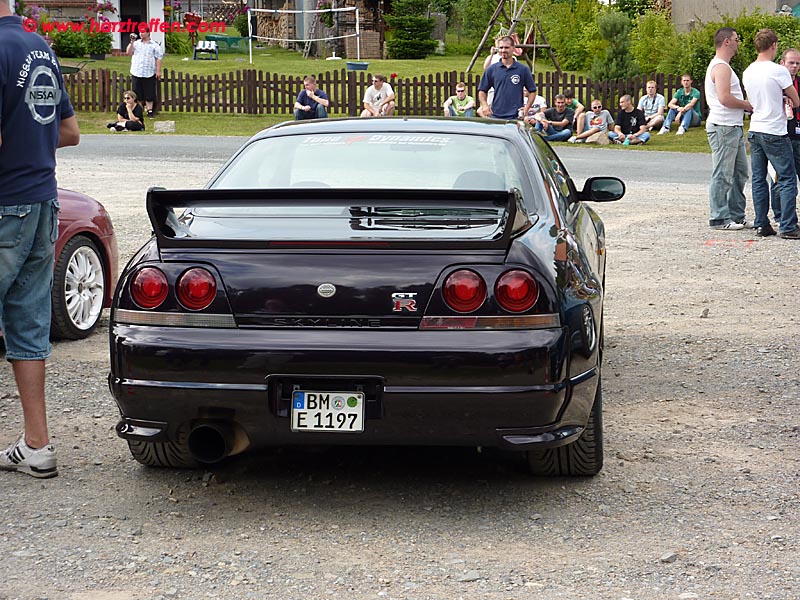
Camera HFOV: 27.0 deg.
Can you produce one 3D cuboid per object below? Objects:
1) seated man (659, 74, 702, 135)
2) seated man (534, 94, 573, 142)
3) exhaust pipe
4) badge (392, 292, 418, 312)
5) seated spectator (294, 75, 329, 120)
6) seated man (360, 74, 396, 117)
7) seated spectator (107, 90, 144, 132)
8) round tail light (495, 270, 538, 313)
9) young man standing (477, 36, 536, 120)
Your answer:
[{"bbox_3d":[4.720,-3.290,28.000,0.540,0.970,0.820,4,10,30],"label":"seated man"},{"bbox_3d":[2.536,-2.989,27.400,0.640,0.790,0.700,1,8,14],"label":"seated man"},{"bbox_3d":[-0.614,0.463,5.600,0.135,0.135,0.280,0,8,7],"label":"exhaust pipe"},{"bbox_3d":[0.017,0.008,5.490,0.083,0.062,0.012,1,2,7],"label":"badge"},{"bbox_3d":[-1.572,-3.579,30.000,0.600,0.880,0.720,1,8,9],"label":"seated spectator"},{"bbox_3d":[-0.379,-3.557,29.300,0.620,0.820,0.720,0,8,3],"label":"seated man"},{"bbox_3d":[-5.114,-3.521,31.000,0.680,0.770,0.550,-9,11,-43],"label":"seated spectator"},{"bbox_3d":[0.383,-0.028,5.460,0.146,0.146,0.060,-1,8,0],"label":"round tail light"},{"bbox_3d":[1.048,-1.690,16.300,0.580,1.800,0.360,1,8,10],"label":"young man standing"}]

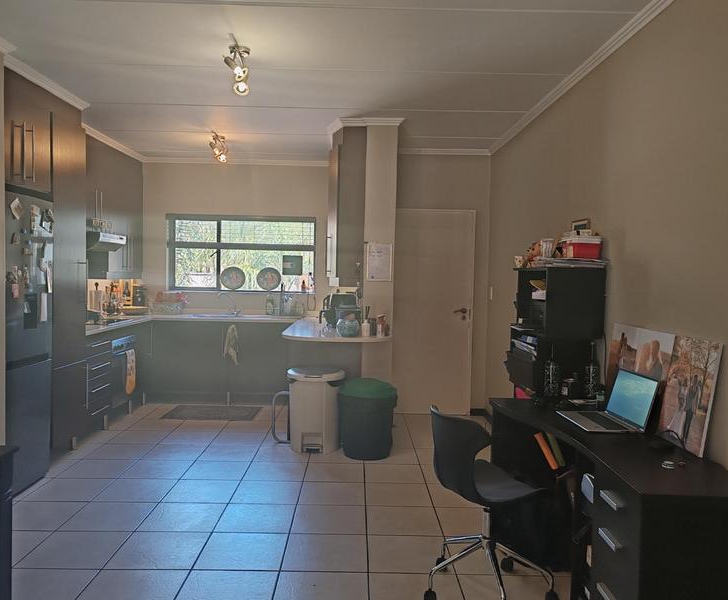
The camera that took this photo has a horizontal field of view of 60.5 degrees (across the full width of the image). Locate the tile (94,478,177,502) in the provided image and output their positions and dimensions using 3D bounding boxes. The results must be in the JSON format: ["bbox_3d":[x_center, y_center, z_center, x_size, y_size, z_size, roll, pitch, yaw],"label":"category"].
[{"bbox_3d":[-1.444,1.214,3.965,0.410,0.010,0.410,1,3,-1],"label":"tile"}]

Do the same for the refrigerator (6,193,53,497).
[{"bbox_3d":[-2.445,0.269,3.945,0.650,1.845,0.610,1,3,-1],"label":"refrigerator"}]

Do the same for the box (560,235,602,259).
[{"bbox_3d":[1.159,-0.281,3.335,0.160,0.105,0.190,1,3,0],"label":"box"}]

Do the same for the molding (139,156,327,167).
[{"bbox_3d":[-1.395,-1.527,6.915,2.111,0.055,0.055,1,3,-1],"label":"molding"}]

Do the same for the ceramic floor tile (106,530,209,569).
[{"bbox_3d":[-1.027,1.276,3.174,0.412,0.010,0.412,1,3,-1],"label":"ceramic floor tile"}]

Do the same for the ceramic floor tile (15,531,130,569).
[{"bbox_3d":[-1.437,1.254,3.136,0.410,0.010,0.410,1,3,-1],"label":"ceramic floor tile"}]

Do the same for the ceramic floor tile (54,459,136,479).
[{"bbox_3d":[-1.903,1.215,4.482,0.417,0.010,0.417,1,3,0],"label":"ceramic floor tile"}]

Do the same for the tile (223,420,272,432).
[{"bbox_3d":[-1.061,1.168,5.761,0.417,0.010,0.417,1,3,0],"label":"tile"}]

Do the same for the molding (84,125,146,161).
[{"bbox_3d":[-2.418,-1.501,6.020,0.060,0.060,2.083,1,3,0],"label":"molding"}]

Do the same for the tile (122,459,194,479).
[{"bbox_3d":[-1.406,1.165,4.267,0.400,0.010,0.400,1,3,-1],"label":"tile"}]

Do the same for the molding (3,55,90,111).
[{"bbox_3d":[-2.006,-1.369,3.990,0.050,0.062,1.150,1,3,-1],"label":"molding"}]

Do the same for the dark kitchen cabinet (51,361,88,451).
[{"bbox_3d":[-2.489,0.771,4.658,0.589,0.559,0.574,1,3,0],"label":"dark kitchen cabinet"}]

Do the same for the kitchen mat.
[{"bbox_3d":[-1.442,1.073,5.968,0.850,0.010,0.565,1,3,-1],"label":"kitchen mat"}]

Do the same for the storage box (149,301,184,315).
[{"bbox_3d":[-2.100,0.086,6.703,0.340,0.130,0.220,1,3,-1],"label":"storage box"}]

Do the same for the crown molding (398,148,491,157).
[{"bbox_3d":[0.774,-1.449,6.118,0.946,0.055,0.055,1,3,-1],"label":"crown molding"}]

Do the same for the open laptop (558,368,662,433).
[{"bbox_3d":[1.042,0.421,2.693,0.280,0.210,0.372,1,3,-2],"label":"open laptop"}]

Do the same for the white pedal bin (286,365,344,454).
[{"bbox_3d":[-0.384,0.873,4.999,0.455,0.610,0.430,1,3,3],"label":"white pedal bin"}]

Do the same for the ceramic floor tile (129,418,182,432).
[{"bbox_3d":[-1.821,1.099,5.474,0.400,0.010,0.400,1,3,-1],"label":"ceramic floor tile"}]

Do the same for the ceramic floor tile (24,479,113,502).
[{"bbox_3d":[-1.900,1.235,4.057,0.417,0.010,0.417,1,3,0],"label":"ceramic floor tile"}]

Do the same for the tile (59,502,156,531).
[{"bbox_3d":[-1.398,1.204,3.460,0.400,0.010,0.400,1,3,-1],"label":"tile"}]

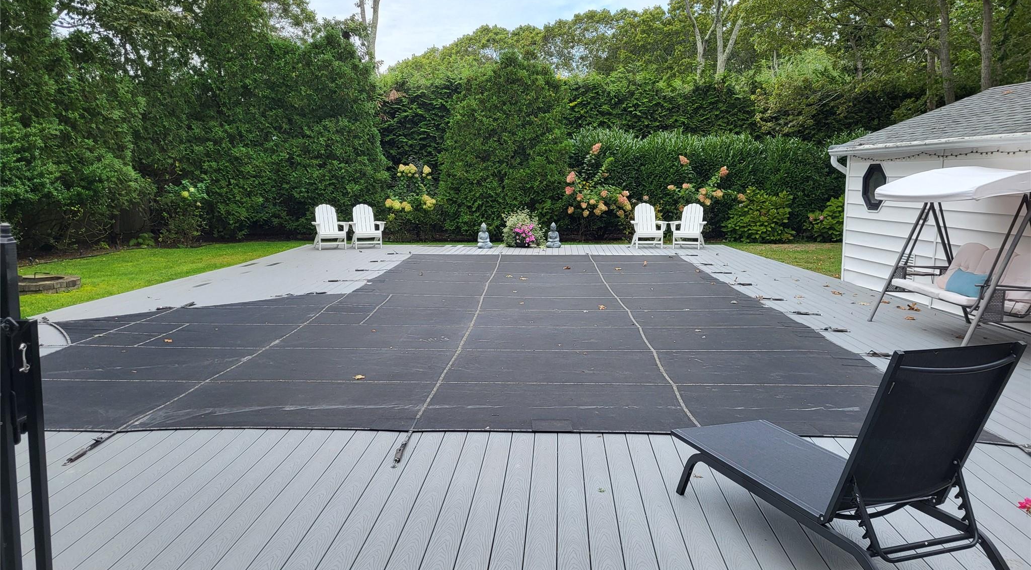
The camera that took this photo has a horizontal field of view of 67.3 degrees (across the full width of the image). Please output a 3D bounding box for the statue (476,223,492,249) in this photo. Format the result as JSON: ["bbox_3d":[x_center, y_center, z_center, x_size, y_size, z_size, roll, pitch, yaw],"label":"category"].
[{"bbox_3d":[-0.692,-1.132,17.581,0.340,0.580,0.260,-3,8,-18],"label":"statue"}]

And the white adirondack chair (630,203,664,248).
[{"bbox_3d":[2.999,-1.356,17.667,0.800,0.990,0.890,-1,8,-7],"label":"white adirondack chair"}]

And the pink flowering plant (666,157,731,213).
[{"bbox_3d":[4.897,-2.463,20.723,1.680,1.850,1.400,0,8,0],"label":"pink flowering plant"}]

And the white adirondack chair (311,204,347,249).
[{"bbox_3d":[-4.197,-1.312,17.421,0.800,0.990,0.890,-4,9,-24],"label":"white adirondack chair"}]

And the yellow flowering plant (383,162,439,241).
[{"bbox_3d":[-2.804,-2.219,20.867,1.380,2.050,1.300,0,8,0],"label":"yellow flowering plant"}]

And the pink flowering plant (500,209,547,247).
[{"bbox_3d":[0.193,-1.334,17.867,1.000,0.900,0.900,0,8,0],"label":"pink flowering plant"}]

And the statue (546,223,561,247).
[{"bbox_3d":[0.862,-1.153,17.716,0.340,0.580,0.260,0,8,-3],"label":"statue"}]

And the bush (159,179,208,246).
[{"bbox_3d":[-8.228,-1.837,19.407,1.150,1.650,1.100,0,8,0],"label":"bush"}]

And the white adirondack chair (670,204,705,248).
[{"bbox_3d":[3.928,-1.320,17.394,0.800,0.990,0.890,3,8,22],"label":"white adirondack chair"}]

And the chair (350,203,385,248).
[{"bbox_3d":[-3.408,-1.342,17.635,0.800,0.990,0.890,-3,8,-20],"label":"chair"}]

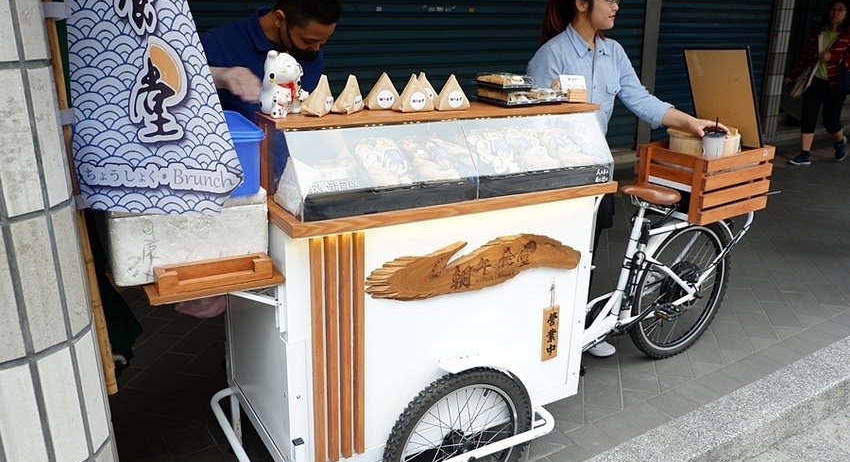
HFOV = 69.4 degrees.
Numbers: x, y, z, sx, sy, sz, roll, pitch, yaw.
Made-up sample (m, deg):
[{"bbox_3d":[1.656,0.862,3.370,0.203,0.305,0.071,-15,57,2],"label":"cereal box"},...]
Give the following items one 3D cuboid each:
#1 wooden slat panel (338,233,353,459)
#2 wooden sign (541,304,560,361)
[{"bbox_3d":[-0.196,0.288,1.510,0.020,0.607,0.025,-9,20,-31],"label":"wooden slat panel"},{"bbox_3d":[0.396,0.325,1.944,0.066,0.182,0.008,-9,19,-30],"label":"wooden sign"}]

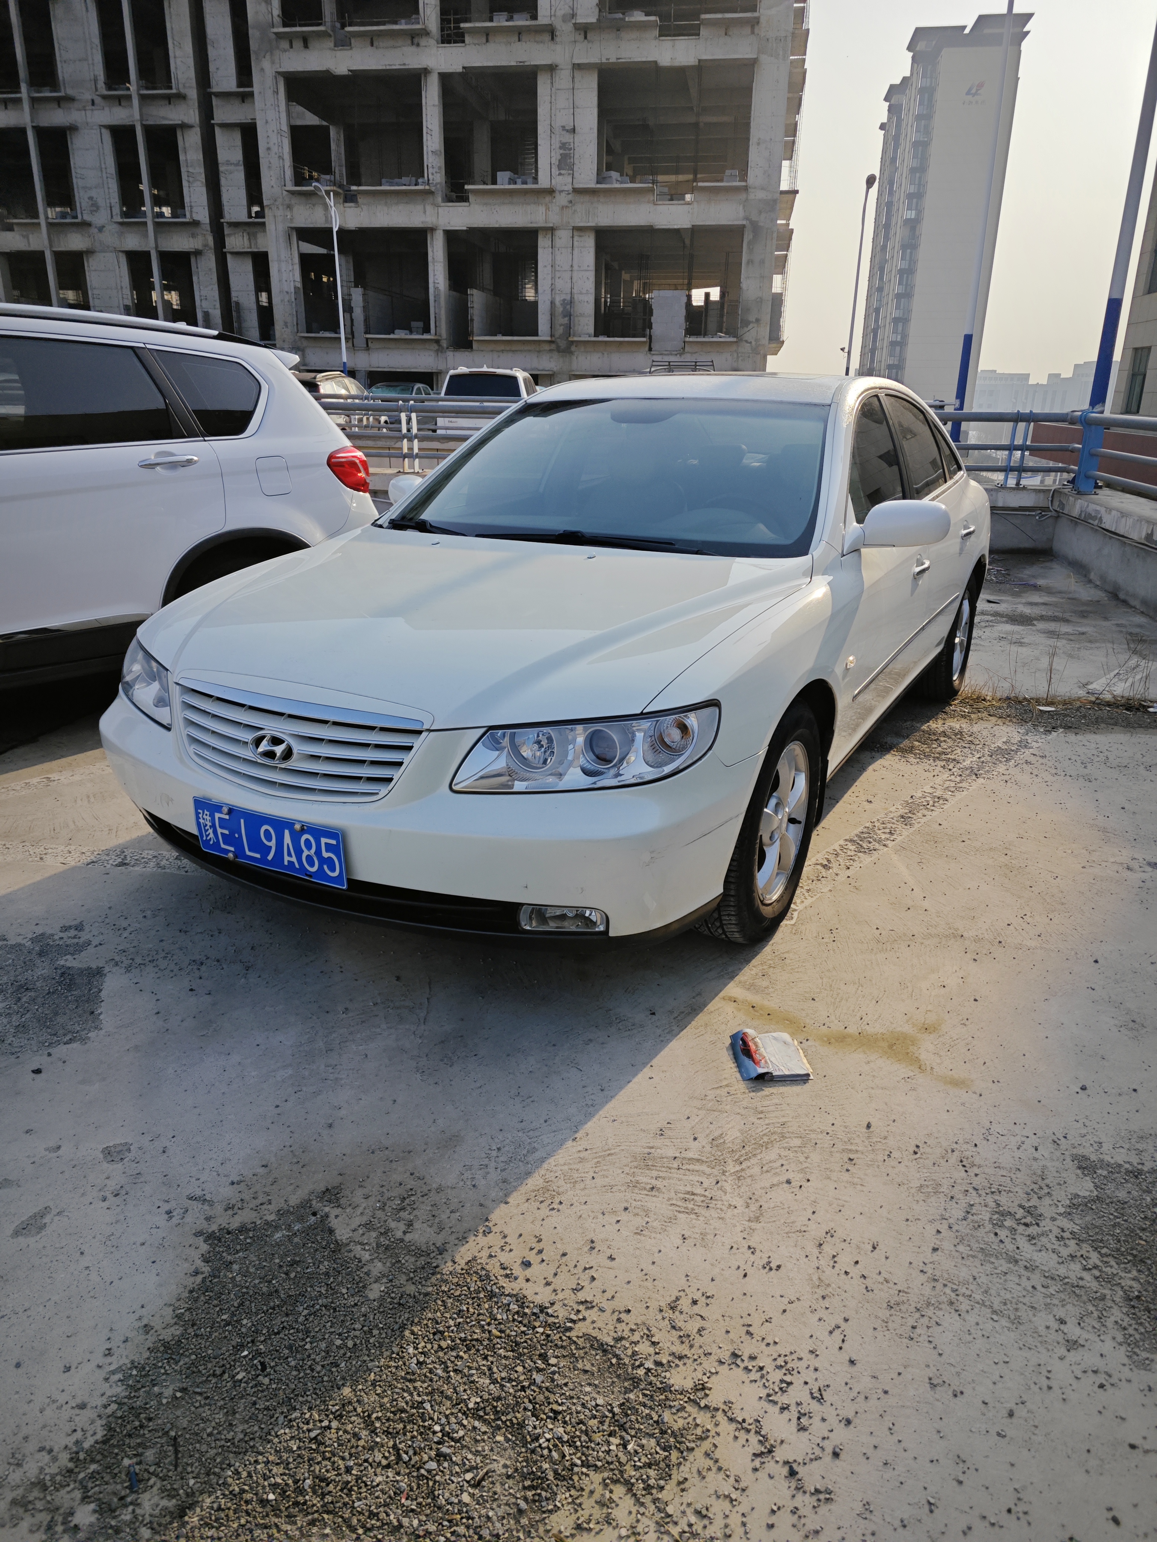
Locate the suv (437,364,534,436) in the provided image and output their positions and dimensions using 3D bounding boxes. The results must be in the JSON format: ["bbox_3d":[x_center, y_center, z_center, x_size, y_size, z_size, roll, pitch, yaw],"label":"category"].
[{"bbox_3d":[-1.802,-7.779,22.505,1.800,1.770,4.600,2,20,2],"label":"suv"}]

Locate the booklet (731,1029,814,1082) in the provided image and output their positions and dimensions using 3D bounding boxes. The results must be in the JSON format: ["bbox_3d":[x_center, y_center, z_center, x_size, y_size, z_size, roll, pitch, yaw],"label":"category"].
[{"bbox_3d":[0.433,0.639,2.319,0.155,0.028,0.160,-1,20,-3],"label":"booklet"}]

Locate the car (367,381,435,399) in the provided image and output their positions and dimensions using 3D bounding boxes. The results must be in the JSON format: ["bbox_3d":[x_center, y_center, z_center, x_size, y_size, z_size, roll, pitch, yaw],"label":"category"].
[{"bbox_3d":[-5.503,-10.979,31.444,1.780,1.490,4.550,1,20,2],"label":"car"}]

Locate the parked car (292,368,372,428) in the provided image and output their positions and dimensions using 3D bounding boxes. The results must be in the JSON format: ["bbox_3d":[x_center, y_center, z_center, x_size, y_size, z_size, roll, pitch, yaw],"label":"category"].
[{"bbox_3d":[-5.616,-7.482,21.672,1.820,1.690,4.500,2,20,3],"label":"parked car"}]

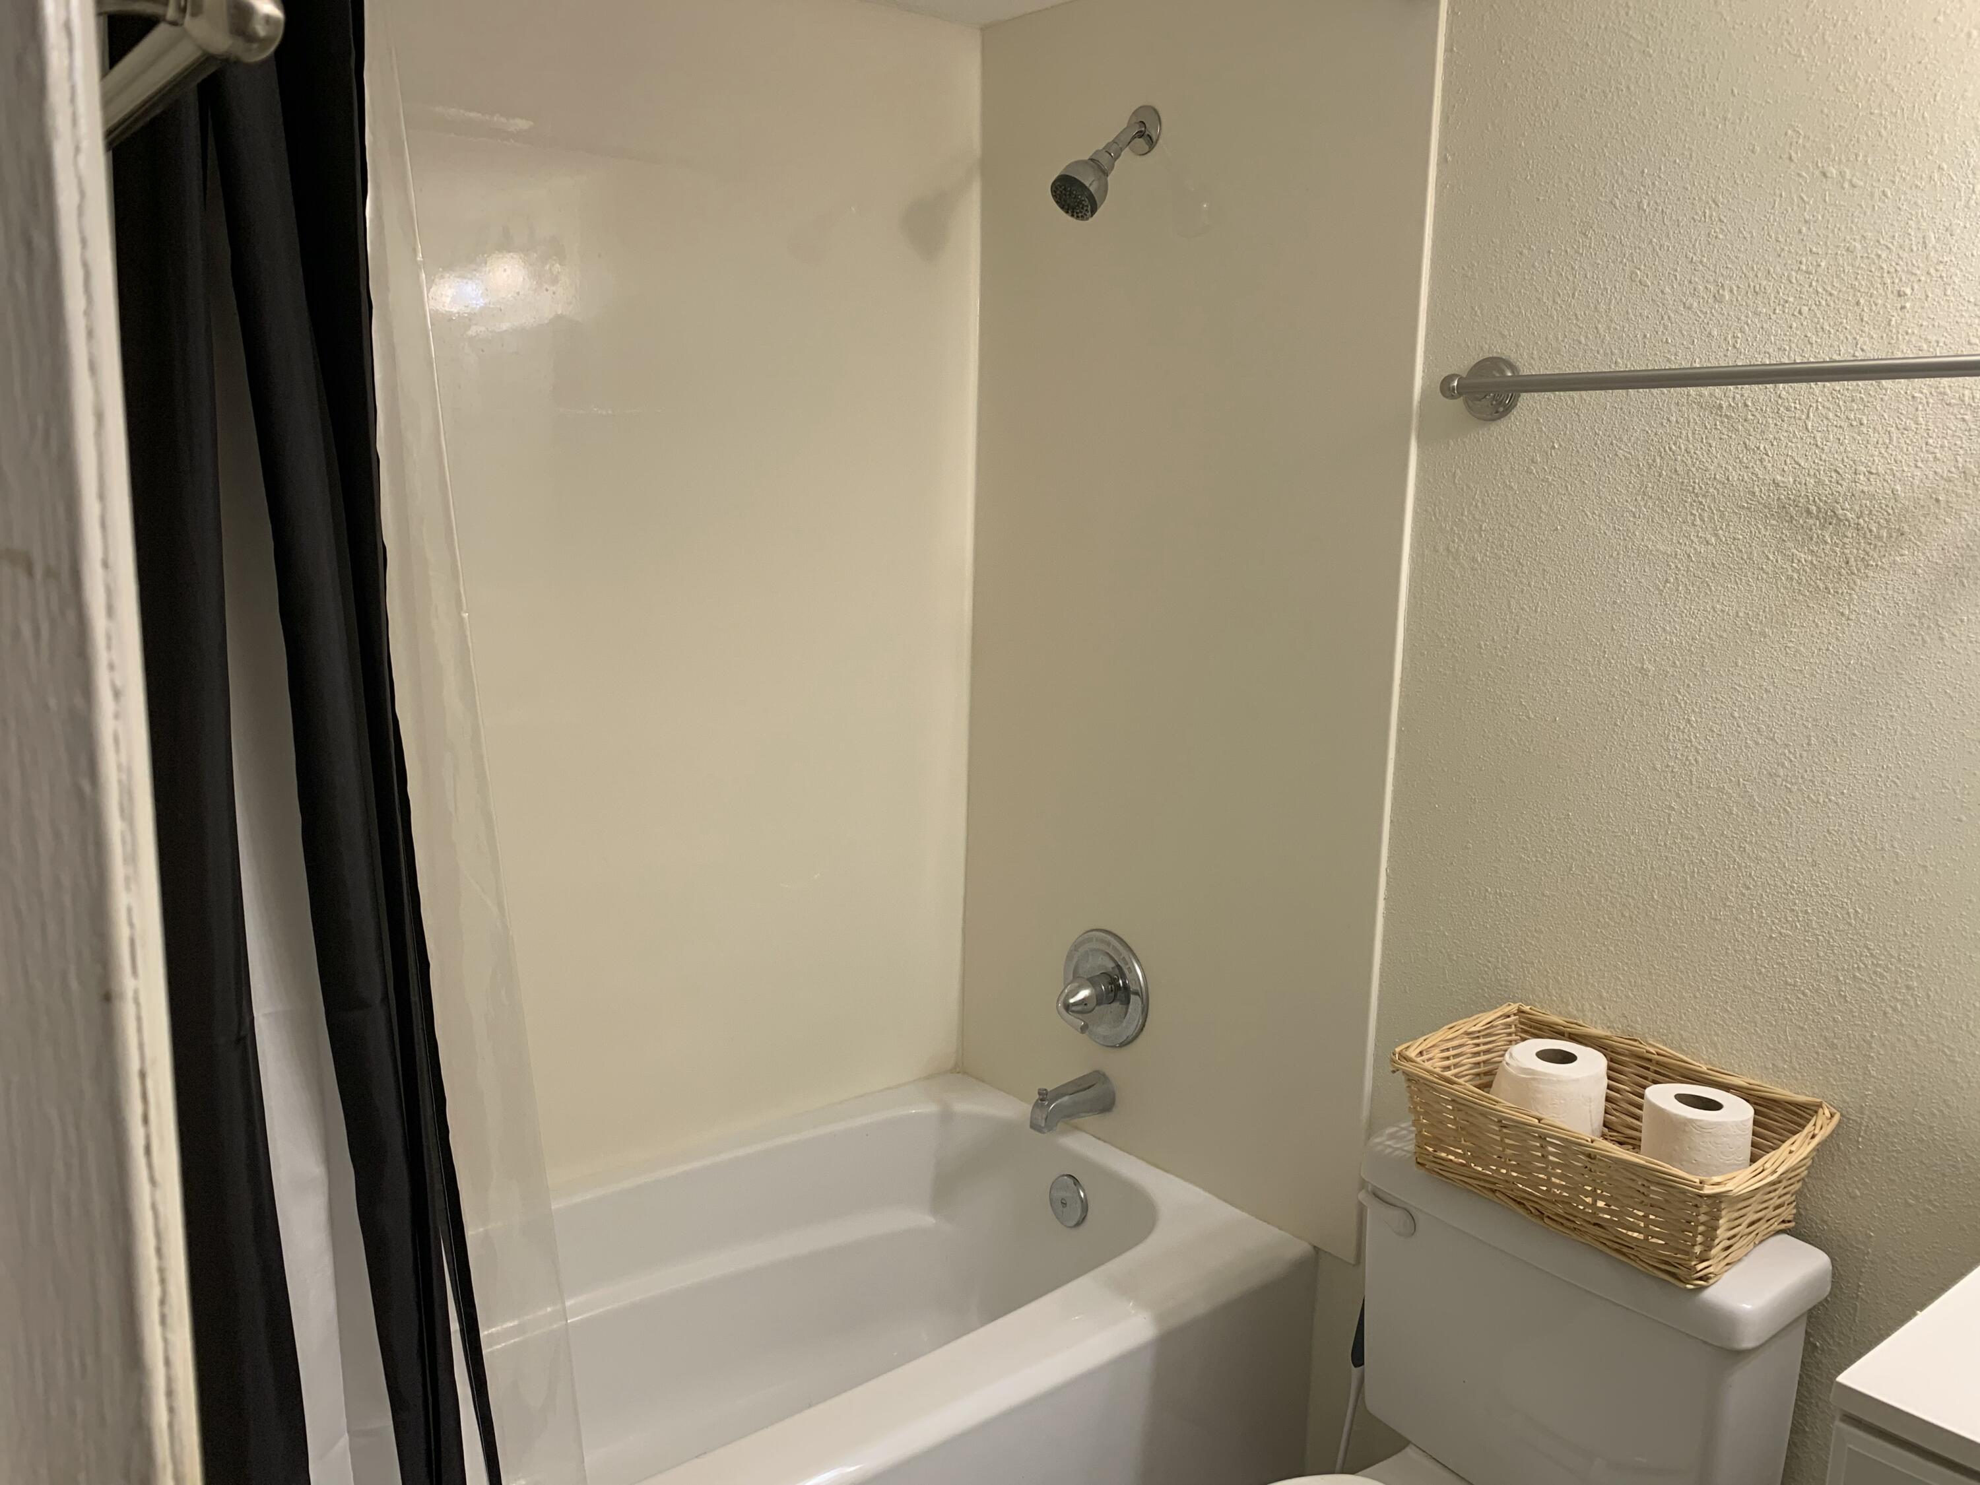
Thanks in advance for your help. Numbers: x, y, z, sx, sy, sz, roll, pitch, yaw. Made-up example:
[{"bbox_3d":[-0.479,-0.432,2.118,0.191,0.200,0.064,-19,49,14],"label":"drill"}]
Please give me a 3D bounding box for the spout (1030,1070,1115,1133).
[{"bbox_3d":[0.122,0.543,2.252,0.138,0.071,0.058,-7,12,-39],"label":"spout"}]

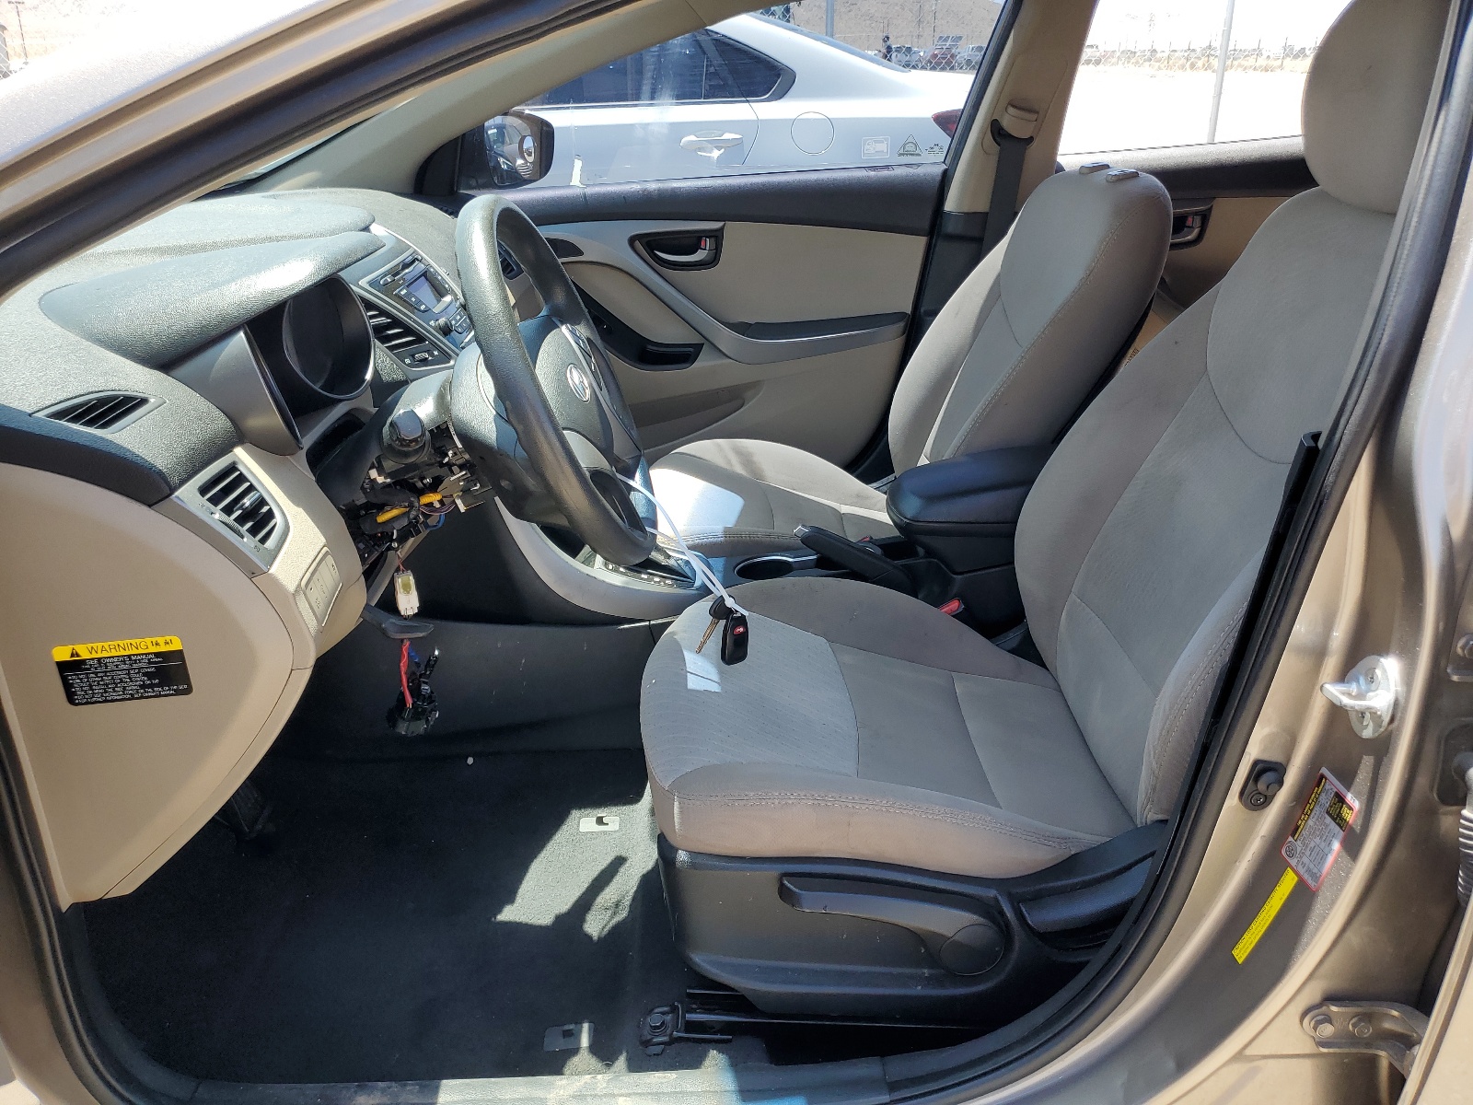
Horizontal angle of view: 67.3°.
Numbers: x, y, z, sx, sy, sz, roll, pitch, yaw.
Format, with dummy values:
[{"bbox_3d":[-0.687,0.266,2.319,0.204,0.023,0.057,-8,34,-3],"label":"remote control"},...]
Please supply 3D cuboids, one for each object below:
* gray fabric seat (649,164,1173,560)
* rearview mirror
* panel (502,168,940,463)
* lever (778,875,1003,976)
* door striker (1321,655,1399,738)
[{"bbox_3d":[0.222,-0.252,1.823,0.740,0.720,0.520,-1,23,-2],"label":"gray fabric seat"},{"bbox_3d":[-0.459,-0.789,2.179,0.110,0.145,0.220,7,24,16],"label":"rearview mirror"},{"bbox_3d":[-0.051,-0.431,2.116,0.870,0.590,0.130,-1,23,-2],"label":"panel"},{"bbox_3d":[0.137,0.329,0.984,0.200,0.090,0.040,-1,23,-2],"label":"lever"},{"bbox_3d":[0.434,0.102,0.773,0.042,0.058,0.042,-5,23,-11],"label":"door striker"}]

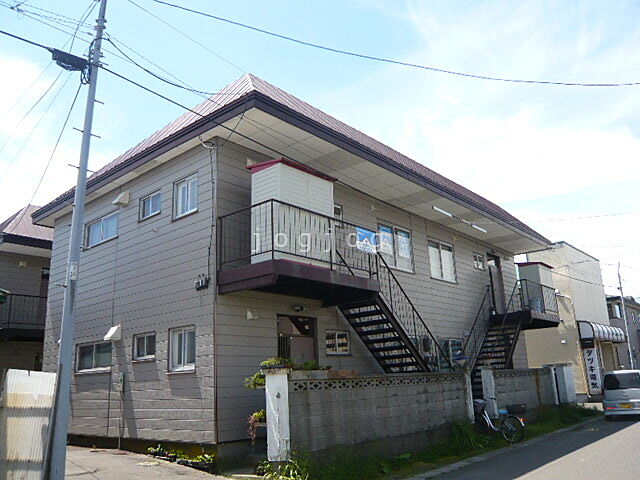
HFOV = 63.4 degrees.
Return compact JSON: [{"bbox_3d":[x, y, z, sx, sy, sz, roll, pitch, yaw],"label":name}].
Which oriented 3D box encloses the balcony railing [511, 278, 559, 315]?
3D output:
[{"bbox_3d":[8.636,2.328,20.323,0.420,1.140,3.450,-15,-19,39],"label":"balcony railing"}]

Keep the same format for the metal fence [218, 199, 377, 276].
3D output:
[{"bbox_3d":[-0.314,0.241,10.861,1.500,1.120,3.310,-15,-19,39],"label":"metal fence"}]

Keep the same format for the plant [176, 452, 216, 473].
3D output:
[{"bbox_3d":[-2.252,4.030,9.405,0.980,0.280,0.240,-15,-19,39],"label":"plant"}]

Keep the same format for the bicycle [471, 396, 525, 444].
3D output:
[{"bbox_3d":[4.587,4.771,13.709,0.550,1.040,1.760,8,-18,-35],"label":"bicycle"}]

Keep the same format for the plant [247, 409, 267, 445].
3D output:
[{"bbox_3d":[-1.006,3.152,8.750,0.360,0.580,0.380,-15,-19,39],"label":"plant"}]

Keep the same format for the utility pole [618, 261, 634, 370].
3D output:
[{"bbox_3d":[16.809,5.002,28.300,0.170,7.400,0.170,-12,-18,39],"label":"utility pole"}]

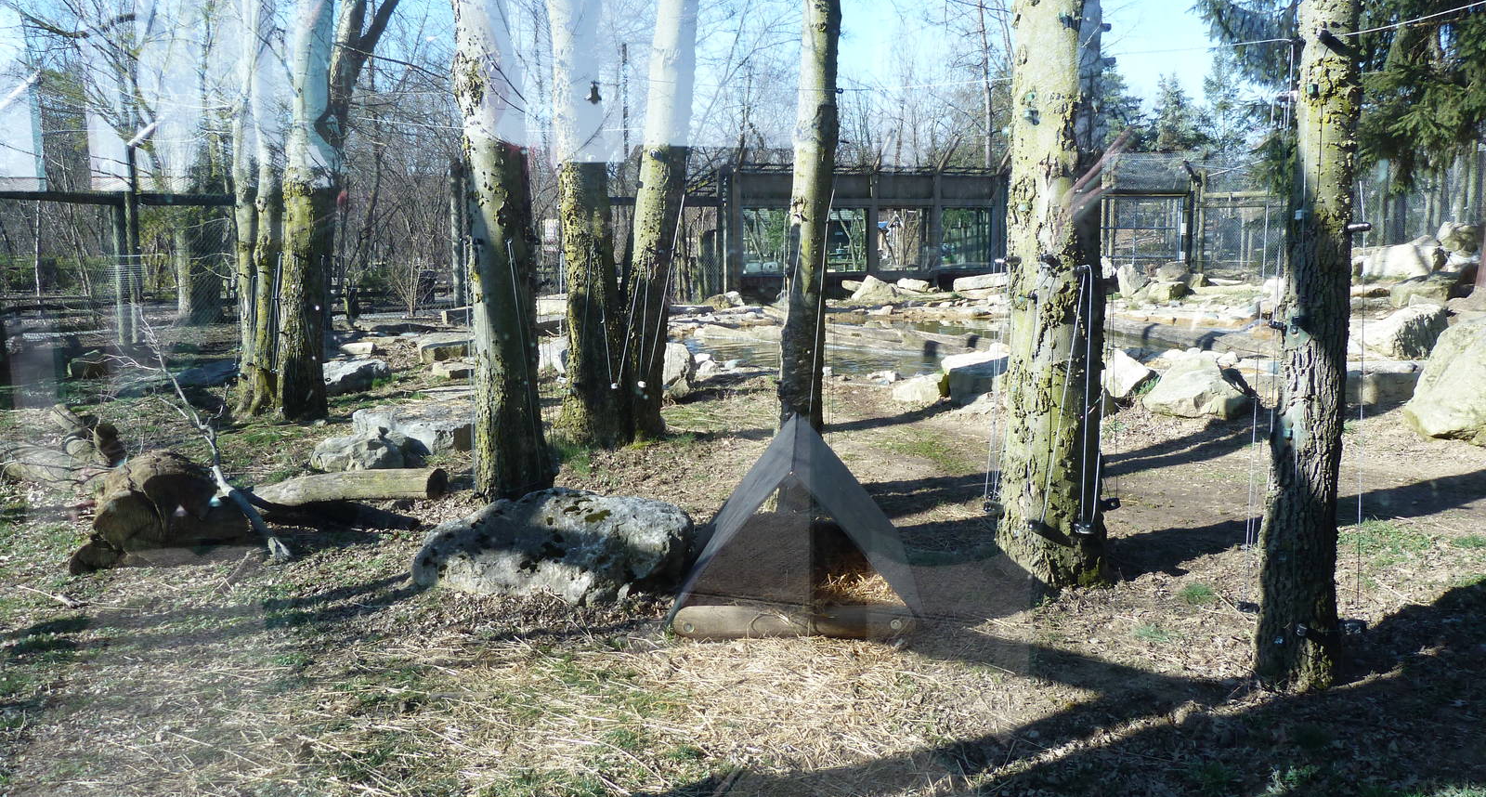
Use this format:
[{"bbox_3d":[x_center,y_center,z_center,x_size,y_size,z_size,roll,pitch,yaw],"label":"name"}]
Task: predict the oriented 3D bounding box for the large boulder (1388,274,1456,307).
[{"bbox_3d":[11.718,-1.851,18.500,1.100,0.550,0.800,4,8,27],"label":"large boulder"}]

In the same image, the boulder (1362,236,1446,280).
[{"bbox_3d":[12.630,-2.694,20.500,1.500,0.780,1.000,3,8,22],"label":"boulder"}]

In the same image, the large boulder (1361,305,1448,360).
[{"bbox_3d":[8.157,-0.816,13.316,0.956,0.678,0.669,0,8,0],"label":"large boulder"}]

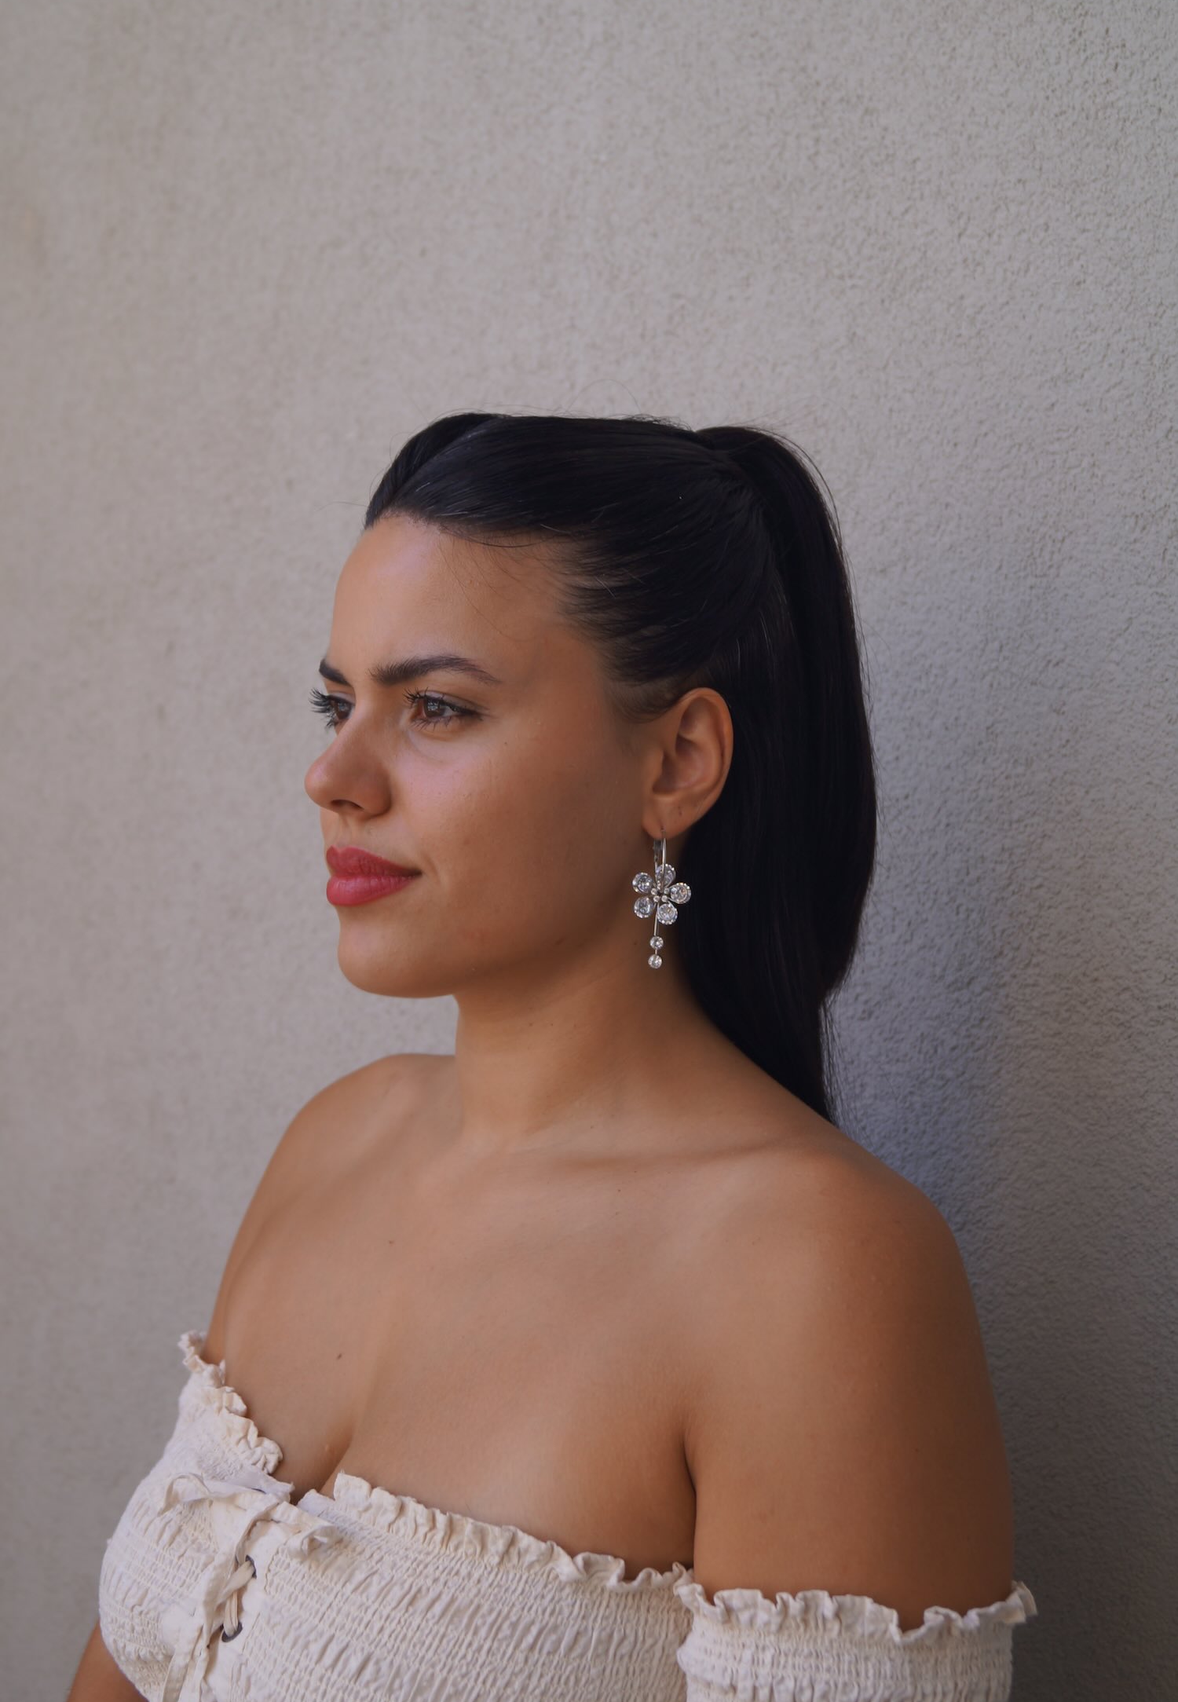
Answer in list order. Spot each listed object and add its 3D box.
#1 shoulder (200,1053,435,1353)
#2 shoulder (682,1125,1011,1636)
[{"bbox_3d":[-0.130,0.170,1.080,0.125,0.150,0.130,0,0,-40],"label":"shoulder"},{"bbox_3d":[0.098,0.196,0.845,0.125,0.185,0.130,0,0,-40],"label":"shoulder"}]

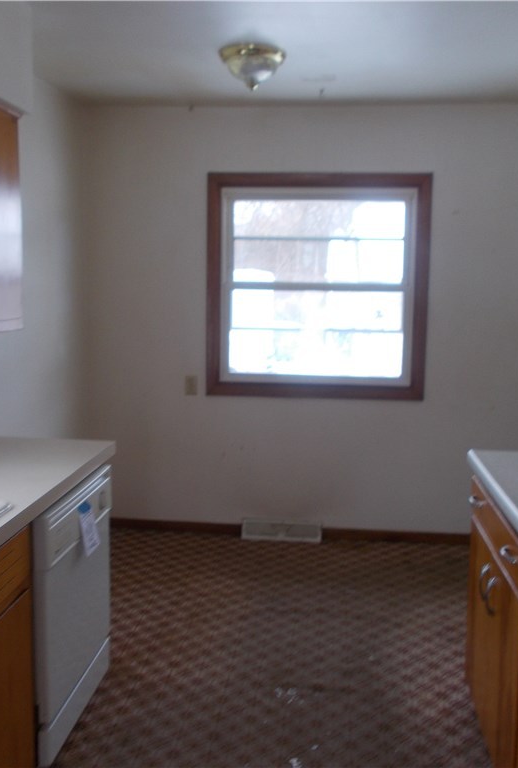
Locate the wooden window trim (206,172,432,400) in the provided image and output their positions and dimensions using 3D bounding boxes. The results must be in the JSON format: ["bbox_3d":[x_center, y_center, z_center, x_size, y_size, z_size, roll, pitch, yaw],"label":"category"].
[{"bbox_3d":[0.315,-0.531,4.257,1.219,1.236,0.060,2,8,5],"label":"wooden window trim"}]

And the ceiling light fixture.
[{"bbox_3d":[-0.029,-1.308,3.215,0.278,0.150,0.278,2,8,5],"label":"ceiling light fixture"}]

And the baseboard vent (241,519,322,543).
[{"bbox_3d":[0.126,0.847,4.454,0.457,0.110,0.060,2,8,6],"label":"baseboard vent"}]

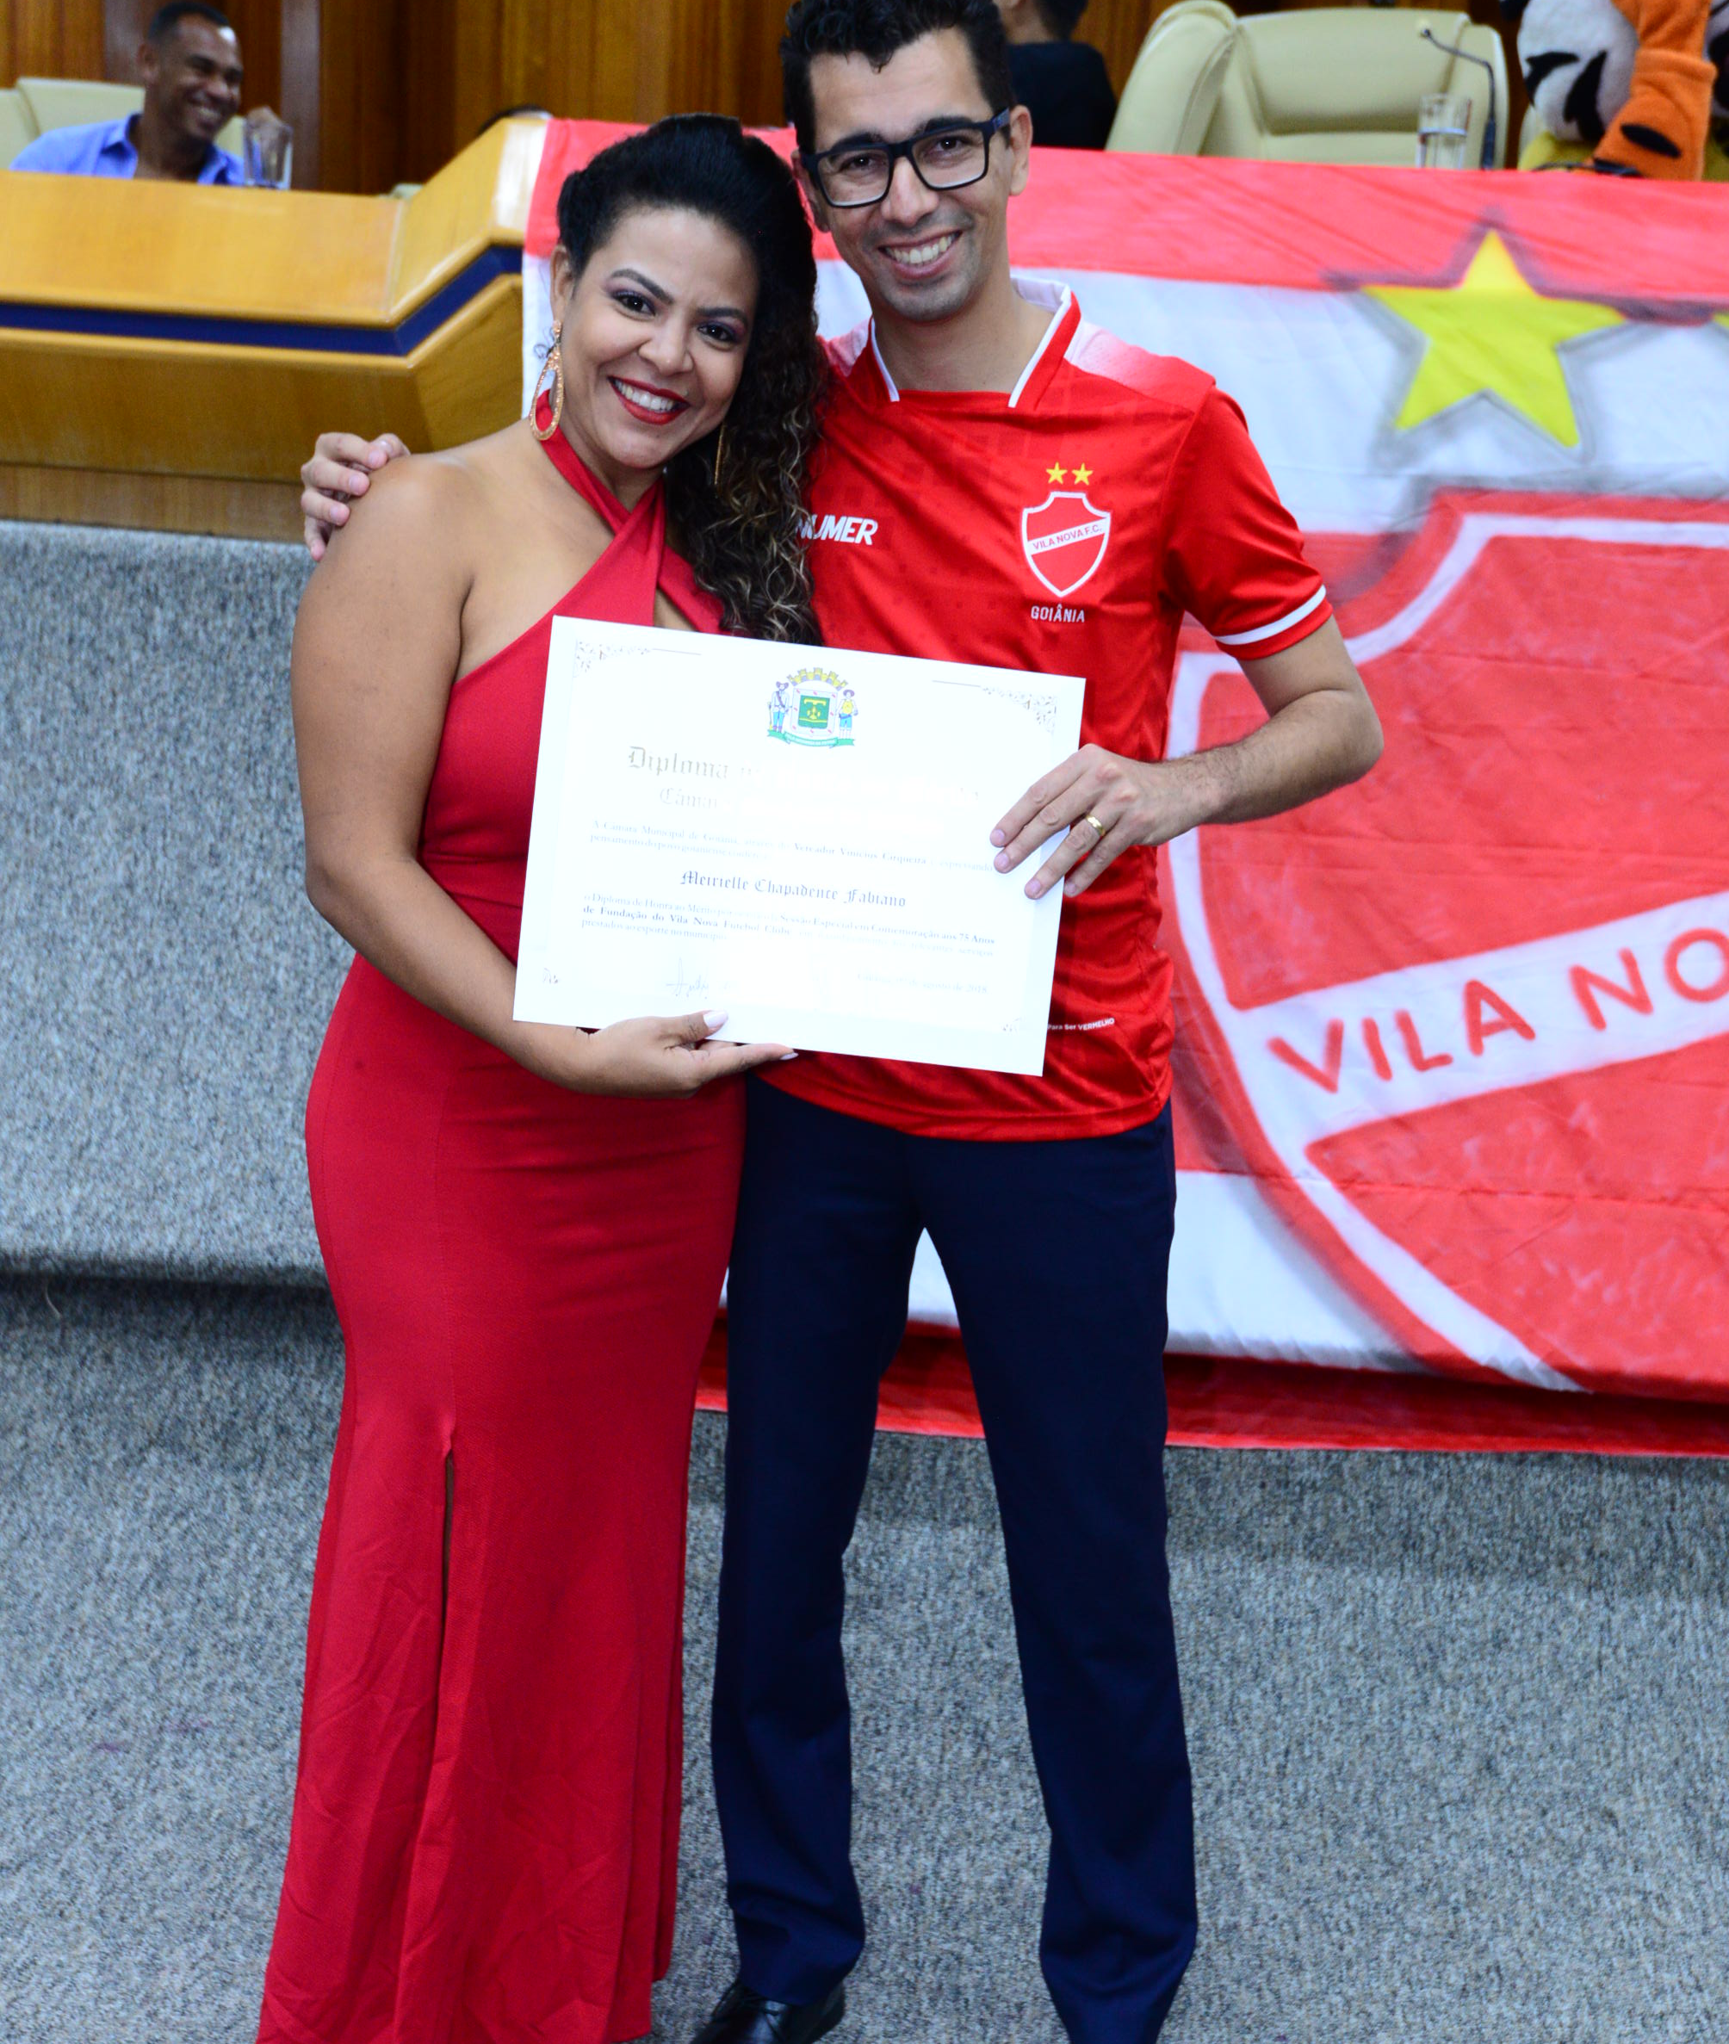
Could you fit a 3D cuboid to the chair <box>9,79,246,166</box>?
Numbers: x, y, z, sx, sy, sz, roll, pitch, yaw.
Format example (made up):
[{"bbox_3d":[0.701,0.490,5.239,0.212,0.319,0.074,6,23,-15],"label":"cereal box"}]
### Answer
[{"bbox_3d":[-1.506,-1.194,4.756,0.660,1.140,0.680,2,11,-8],"label":"chair"}]

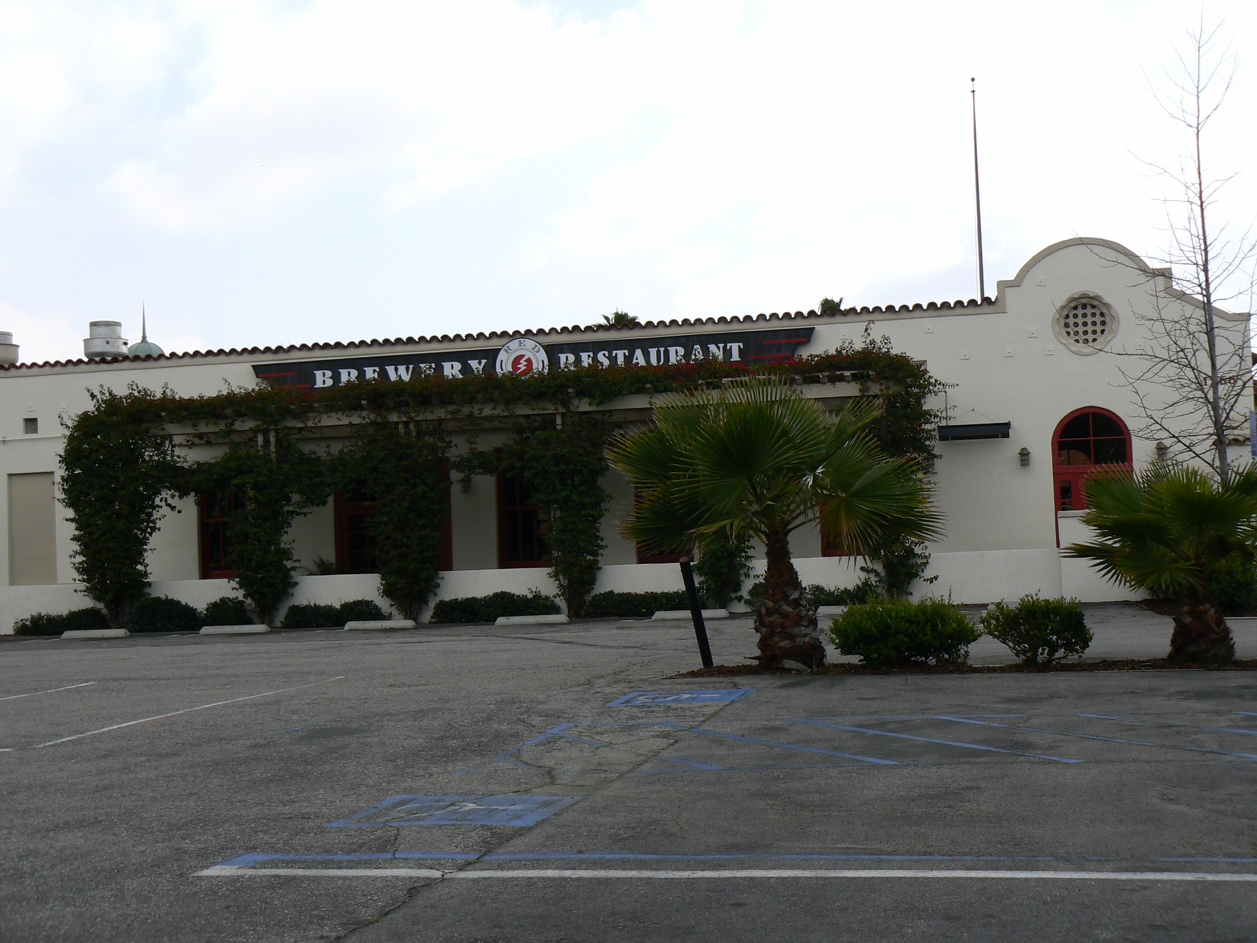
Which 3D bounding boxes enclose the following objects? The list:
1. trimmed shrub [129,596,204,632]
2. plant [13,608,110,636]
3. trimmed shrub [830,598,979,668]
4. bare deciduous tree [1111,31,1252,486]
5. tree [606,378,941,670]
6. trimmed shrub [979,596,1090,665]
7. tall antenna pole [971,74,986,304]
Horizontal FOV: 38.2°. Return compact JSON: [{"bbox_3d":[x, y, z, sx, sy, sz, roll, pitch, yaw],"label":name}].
[{"bbox_3d":[-8.715,2.684,34.100,1.250,0.700,0.850,-3,-3,13],"label":"trimmed shrub"},{"bbox_3d":[-10.807,2.873,34.600,1.700,0.520,0.750,-3,-3,13],"label":"plant"},{"bbox_3d":[2.360,1.362,15.500,1.250,0.580,0.950,-3,-3,13],"label":"trimmed shrub"},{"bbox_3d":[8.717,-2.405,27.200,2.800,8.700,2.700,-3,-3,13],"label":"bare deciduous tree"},{"bbox_3d":[1.295,0.449,15.800,2.850,2.500,2.750,-3,-3,13],"label":"tree"},{"bbox_3d":[3.416,1.328,15.200,0.900,0.600,0.850,-3,-3,13],"label":"trimmed shrub"},{"bbox_3d":[7.901,-6.021,41.000,0.110,5.800,0.110,-3,-3,13],"label":"tall antenna pole"}]

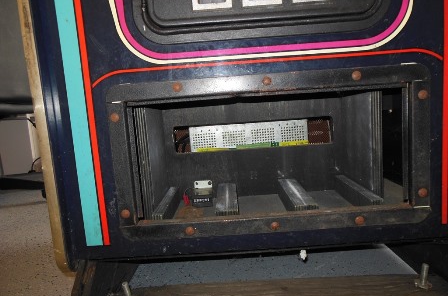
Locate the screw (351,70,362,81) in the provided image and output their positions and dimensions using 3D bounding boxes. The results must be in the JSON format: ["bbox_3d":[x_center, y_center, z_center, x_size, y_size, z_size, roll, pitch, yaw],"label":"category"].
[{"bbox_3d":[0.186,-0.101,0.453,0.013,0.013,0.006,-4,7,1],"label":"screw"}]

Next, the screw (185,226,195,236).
[{"bbox_3d":[-0.050,0.124,0.481,0.013,0.013,0.006,-4,7,1],"label":"screw"}]

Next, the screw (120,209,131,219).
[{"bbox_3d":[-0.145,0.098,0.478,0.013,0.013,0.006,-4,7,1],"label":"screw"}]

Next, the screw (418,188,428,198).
[{"bbox_3d":[0.291,0.066,0.472,0.013,0.013,0.006,-4,7,1],"label":"screw"}]

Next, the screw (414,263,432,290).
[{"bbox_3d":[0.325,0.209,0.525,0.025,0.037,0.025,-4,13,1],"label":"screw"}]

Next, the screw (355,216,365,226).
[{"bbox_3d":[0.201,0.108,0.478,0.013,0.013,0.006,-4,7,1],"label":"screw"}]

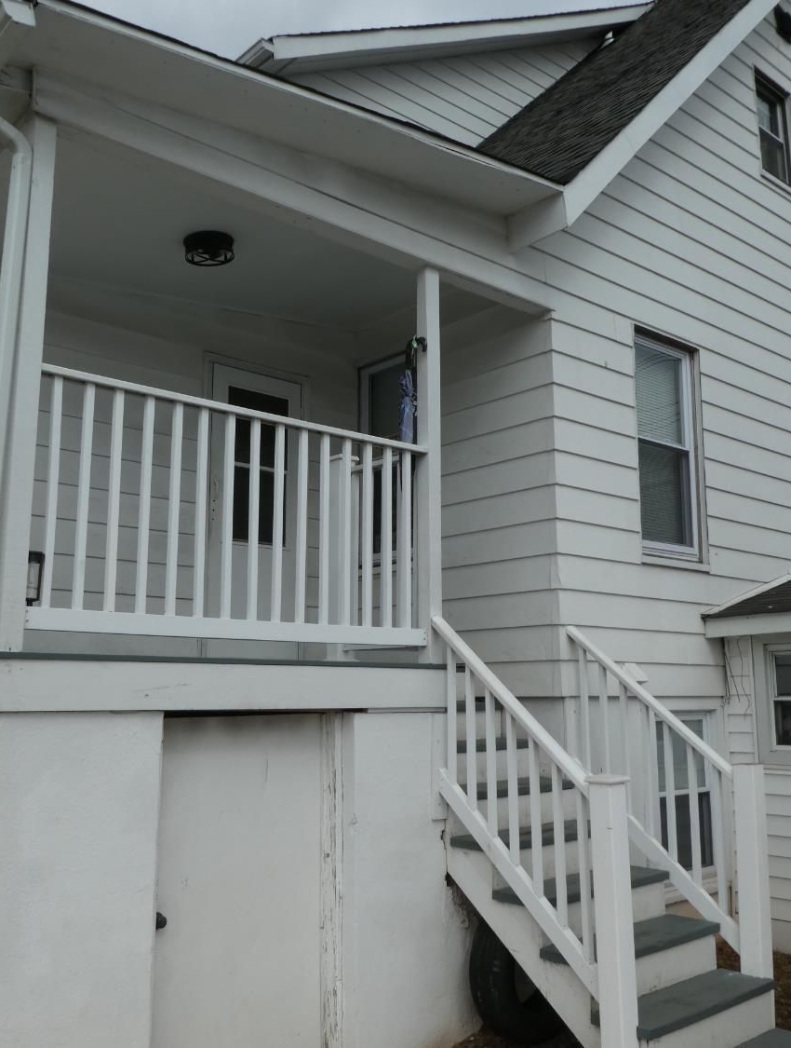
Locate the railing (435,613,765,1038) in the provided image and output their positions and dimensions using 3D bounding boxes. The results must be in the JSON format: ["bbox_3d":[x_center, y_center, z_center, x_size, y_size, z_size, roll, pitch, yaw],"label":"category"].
[{"bbox_3d":[0.992,1.388,4.667,1.208,1.883,1.068,9,-13,-41],"label":"railing"}]

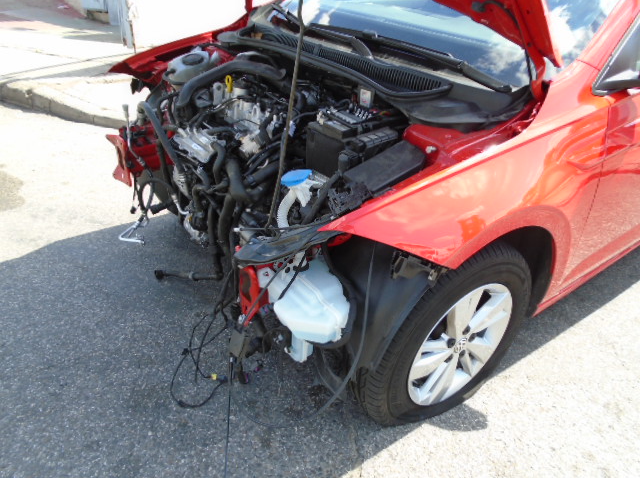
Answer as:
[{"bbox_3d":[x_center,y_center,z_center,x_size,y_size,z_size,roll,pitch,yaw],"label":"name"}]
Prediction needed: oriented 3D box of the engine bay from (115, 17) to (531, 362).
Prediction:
[{"bbox_3d":[-0.203,-0.309,1.673,0.828,0.697,1.414,-18,38,-33],"label":"engine bay"}]

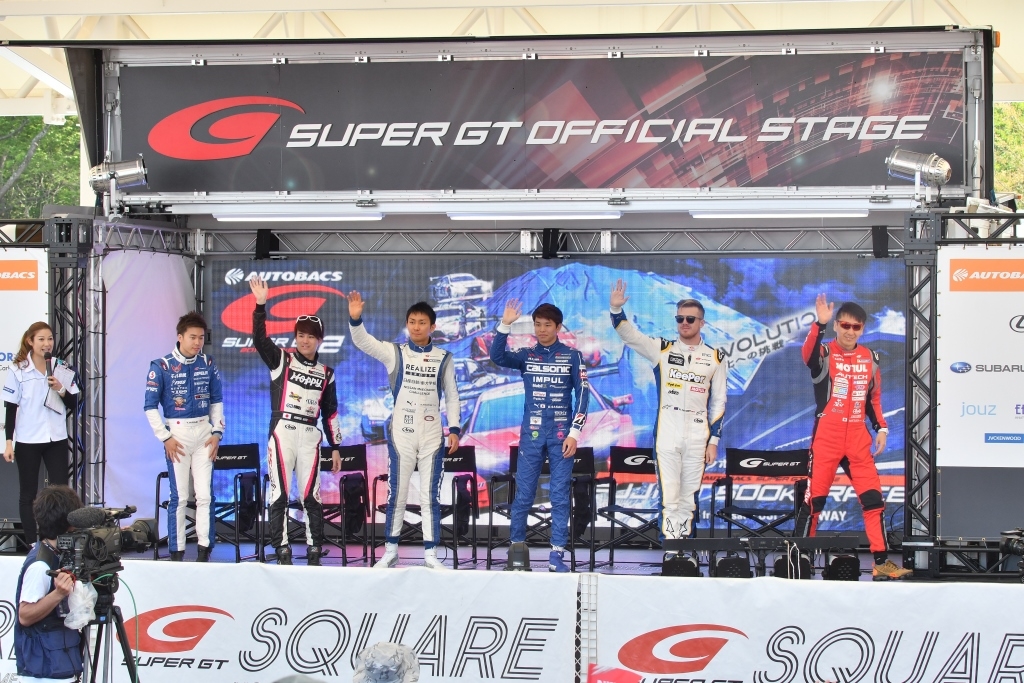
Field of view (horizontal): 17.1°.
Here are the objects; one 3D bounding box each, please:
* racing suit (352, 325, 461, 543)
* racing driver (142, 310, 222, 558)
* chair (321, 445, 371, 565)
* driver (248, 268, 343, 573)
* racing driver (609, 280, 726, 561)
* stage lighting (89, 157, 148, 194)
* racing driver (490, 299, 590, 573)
[{"bbox_3d":[-0.723,0.619,22.950,0.730,1.546,0.400,0,0,3],"label":"racing suit"},{"bbox_3d":[-2.245,0.658,23.400,0.537,1.727,0.400,0,0,-4],"label":"racing driver"},{"bbox_3d":[-1.347,1.104,23.230,0.610,0.800,0.490,0,1,14],"label":"chair"},{"bbox_3d":[-1.443,0.532,22.850,0.600,1.960,0.450,0,1,-3],"label":"driver"},{"bbox_3d":[1.023,0.559,22.450,0.753,1.920,0.460,0,0,5],"label":"racing driver"},{"bbox_3d":[-2.755,-1.166,23.900,0.390,0.230,0.230,-8,-1,7],"label":"stage lighting"},{"bbox_3d":[0.187,0.617,22.400,0.590,1.780,0.420,0,1,14],"label":"racing driver"}]

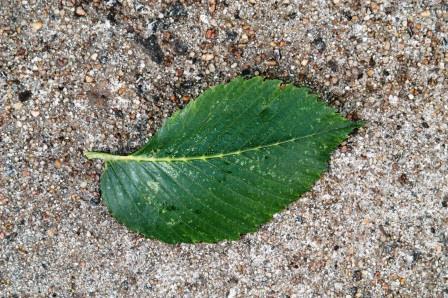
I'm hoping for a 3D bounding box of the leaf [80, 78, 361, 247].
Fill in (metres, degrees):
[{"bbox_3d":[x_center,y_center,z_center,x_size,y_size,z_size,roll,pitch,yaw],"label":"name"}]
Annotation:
[{"bbox_3d":[0.001,0.004,0.830,0.118,0.010,0.069,-10,82,-1],"label":"leaf"}]

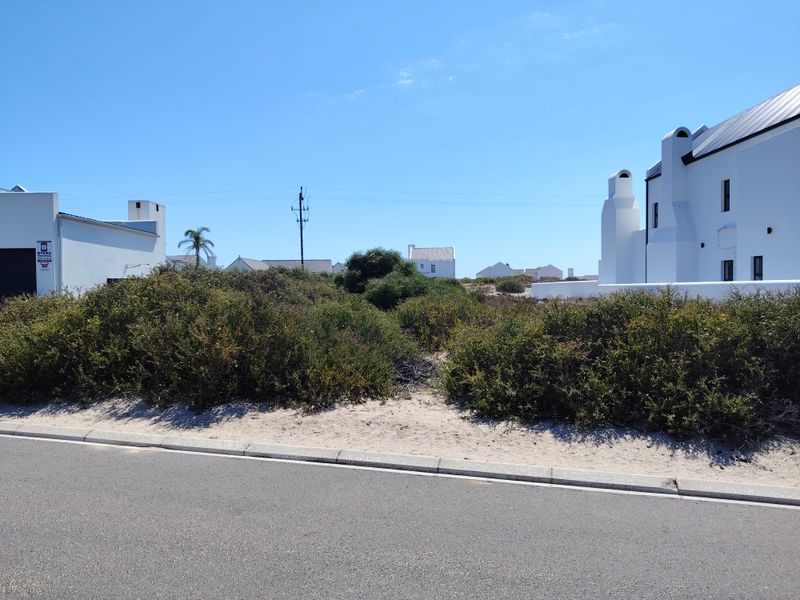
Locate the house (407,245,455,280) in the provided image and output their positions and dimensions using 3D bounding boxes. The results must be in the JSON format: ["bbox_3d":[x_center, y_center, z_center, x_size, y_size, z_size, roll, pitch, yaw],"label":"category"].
[{"bbox_3d":[4.571,-5.442,80.500,6.600,5.100,5.200,0,1,-6],"label":"house"}]

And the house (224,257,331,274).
[{"bbox_3d":[-19.275,-3.887,88.000,16.500,5.800,9.500,0,1,-1],"label":"house"}]

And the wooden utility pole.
[{"bbox_3d":[-10.096,-5.855,56.000,1.600,11.200,0.800,0,1,0],"label":"wooden utility pole"}]

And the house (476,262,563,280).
[{"bbox_3d":[26.714,-6.259,124.000,18.600,4.400,9.500,0,1,-3],"label":"house"}]

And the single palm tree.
[{"bbox_3d":[-22.746,-4.191,62.000,4.000,8.000,4.000,0,1,0],"label":"single palm tree"}]

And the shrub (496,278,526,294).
[{"bbox_3d":[9.648,-1.168,48.000,2.600,1.400,2.400,0,1,0],"label":"shrub"}]

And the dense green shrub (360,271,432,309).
[{"bbox_3d":[-0.113,-0.428,25.000,3.100,1.800,2.800,0,1,0],"label":"dense green shrub"}]

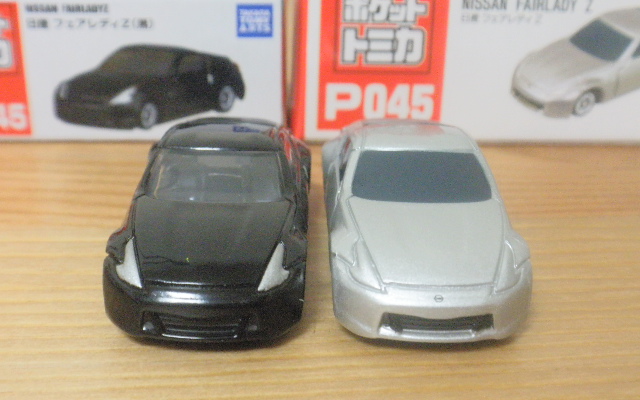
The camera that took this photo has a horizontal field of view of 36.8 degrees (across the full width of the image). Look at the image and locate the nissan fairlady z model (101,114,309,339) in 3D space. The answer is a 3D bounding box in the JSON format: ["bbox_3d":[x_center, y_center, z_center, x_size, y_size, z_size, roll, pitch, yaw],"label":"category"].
[{"bbox_3d":[-0.011,0.001,0.112,0.021,0.015,0.047,1,22,0],"label":"nissan fairlady z model"}]

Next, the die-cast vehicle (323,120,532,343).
[{"bbox_3d":[0.011,0.001,0.113,0.021,0.015,0.047,0,22,-2],"label":"die-cast vehicle"}]

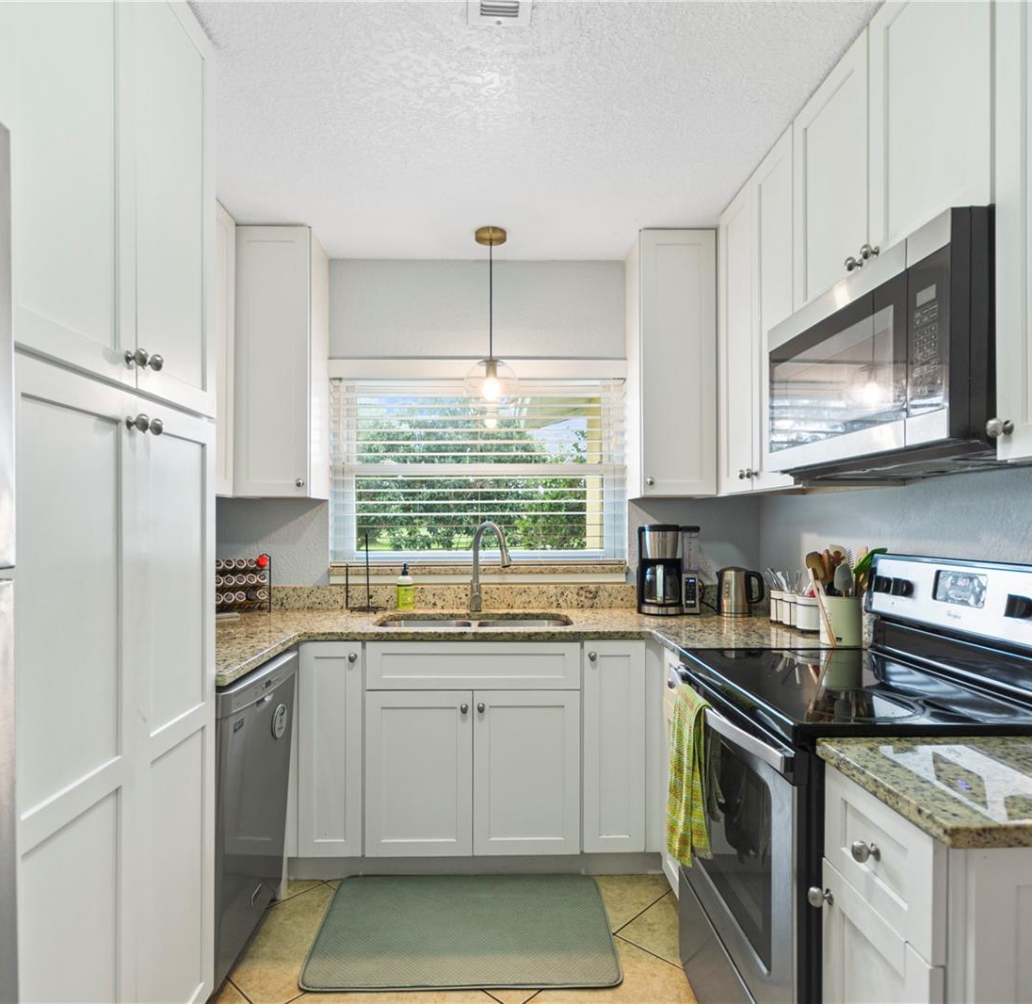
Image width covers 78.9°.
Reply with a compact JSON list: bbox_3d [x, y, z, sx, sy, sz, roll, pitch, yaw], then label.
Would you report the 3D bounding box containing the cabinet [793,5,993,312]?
[{"bbox_3d":[0.998,-0.836,1.480,0.330,0.600,0.760,0,-1,-2],"label":"cabinet"}]

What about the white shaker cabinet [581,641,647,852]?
[{"bbox_3d":[0.338,0.868,2.505,0.230,0.770,0.600,0,-1,-2],"label":"white shaker cabinet"}]

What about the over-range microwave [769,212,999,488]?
[{"bbox_3d":[0.969,-0.305,1.523,0.385,0.440,0.760,0,-1,-2],"label":"over-range microwave"}]

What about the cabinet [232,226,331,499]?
[{"bbox_3d":[-0.970,-0.551,2.645,0.300,1.075,0.315,0,-1,-2],"label":"cabinet"}]

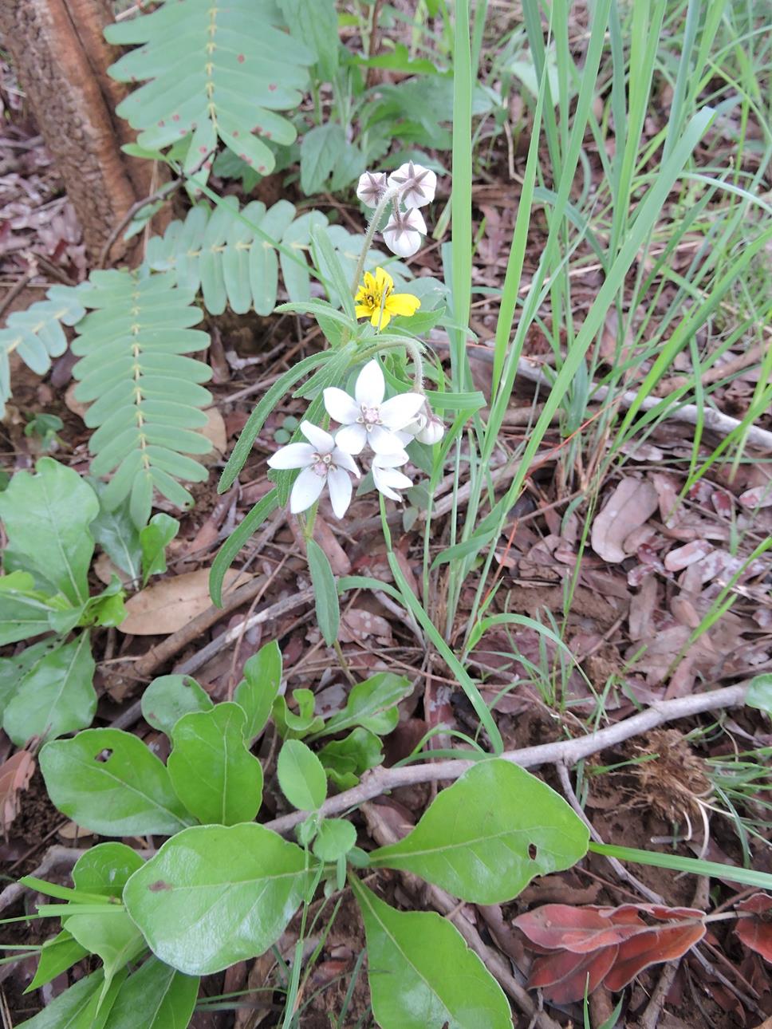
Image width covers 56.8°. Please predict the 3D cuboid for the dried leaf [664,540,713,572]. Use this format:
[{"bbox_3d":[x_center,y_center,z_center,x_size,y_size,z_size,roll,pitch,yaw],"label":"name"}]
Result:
[{"bbox_3d":[0.268,0.037,0.633,0.049,0.012,0.024,-16,50,-14],"label":"dried leaf"}]

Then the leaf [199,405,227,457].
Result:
[{"bbox_3d":[-0.185,-0.083,0.741,0.044,0.014,0.060,20,51,17],"label":"leaf"}]

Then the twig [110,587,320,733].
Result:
[{"bbox_3d":[-0.131,0.112,0.564,0.179,0.017,0.022,-31,55,-22],"label":"twig"}]

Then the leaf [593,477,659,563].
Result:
[{"bbox_3d":[0.188,0.003,0.559,0.036,0.012,0.089,20,51,17],"label":"leaf"}]

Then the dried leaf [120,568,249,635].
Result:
[{"bbox_3d":[-0.142,0.060,0.506,0.095,0.012,0.037,-24,52,-19],"label":"dried leaf"}]

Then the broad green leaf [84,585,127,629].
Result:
[{"bbox_3d":[-0.193,0.064,0.490,0.033,0.018,0.026,-31,61,4],"label":"broad green leaf"}]

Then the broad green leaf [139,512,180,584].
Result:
[{"bbox_3d":[-0.164,0.025,0.517,0.024,0.050,0.012,15,1,-16],"label":"broad green leaf"}]

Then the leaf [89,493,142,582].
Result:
[{"bbox_3d":[-0.237,0.019,0.632,0.056,0.022,0.104,-20,65,-17],"label":"leaf"}]

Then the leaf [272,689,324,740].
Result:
[{"bbox_3d":[-0.064,0.144,0.516,0.038,0.034,0.036,0,48,0],"label":"leaf"}]

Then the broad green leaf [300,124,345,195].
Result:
[{"bbox_3d":[-0.074,-0.413,0.831,0.046,0.018,0.094,17,79,-13],"label":"broad green leaf"}]

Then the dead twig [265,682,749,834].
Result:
[{"bbox_3d":[0.095,0.172,0.508,0.362,0.024,0.036,-12,49,-9],"label":"dead twig"}]

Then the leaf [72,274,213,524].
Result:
[{"bbox_3d":[-0.191,-0.093,0.555,0.102,0.030,0.215,-2,73,-19],"label":"leaf"}]

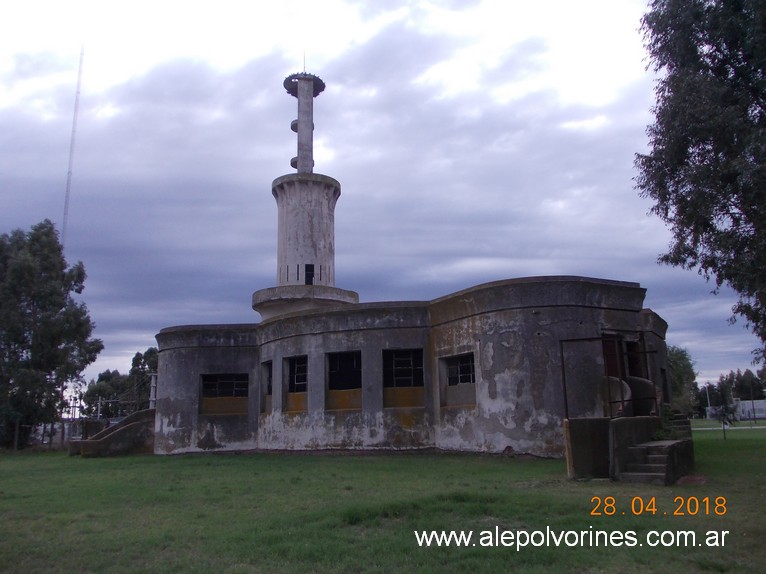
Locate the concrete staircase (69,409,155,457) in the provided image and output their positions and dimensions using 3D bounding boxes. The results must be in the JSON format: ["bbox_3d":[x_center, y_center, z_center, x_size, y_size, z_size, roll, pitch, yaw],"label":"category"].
[{"bbox_3d":[-14.114,7.697,32.777,3.800,2.250,2.000,9,-16,-40],"label":"concrete staircase"}]

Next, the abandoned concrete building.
[{"bbox_3d":[1.661,-2.755,36.131,24.800,23.300,15.600,-8,-14,29],"label":"abandoned concrete building"}]

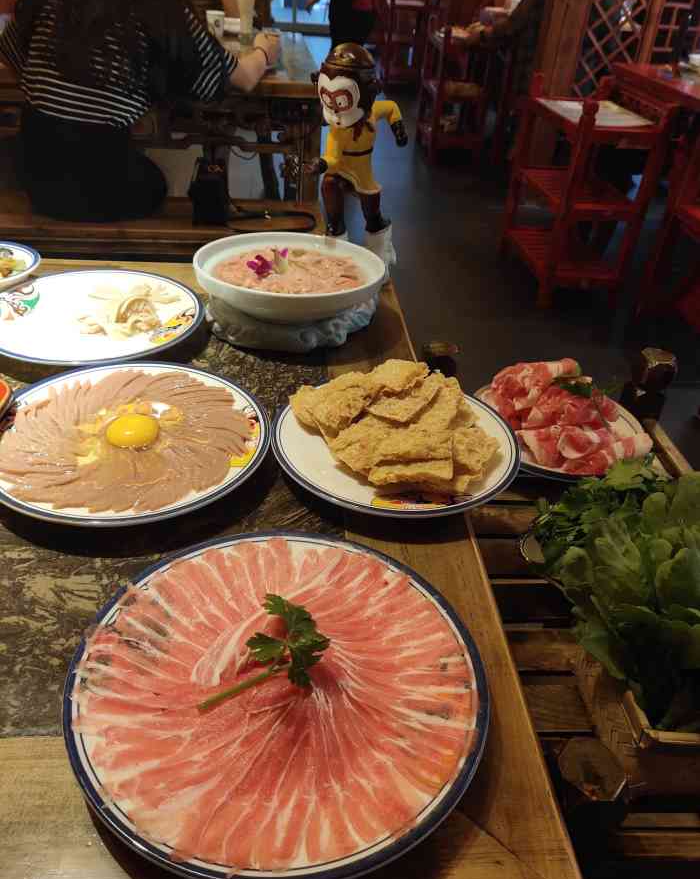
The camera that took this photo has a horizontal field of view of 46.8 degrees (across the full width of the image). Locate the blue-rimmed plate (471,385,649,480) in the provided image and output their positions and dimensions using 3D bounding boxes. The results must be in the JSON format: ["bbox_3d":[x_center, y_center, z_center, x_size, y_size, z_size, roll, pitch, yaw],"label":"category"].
[{"bbox_3d":[0.230,-0.005,0.913,0.202,0.025,0.202,0,36,-7],"label":"blue-rimmed plate"}]

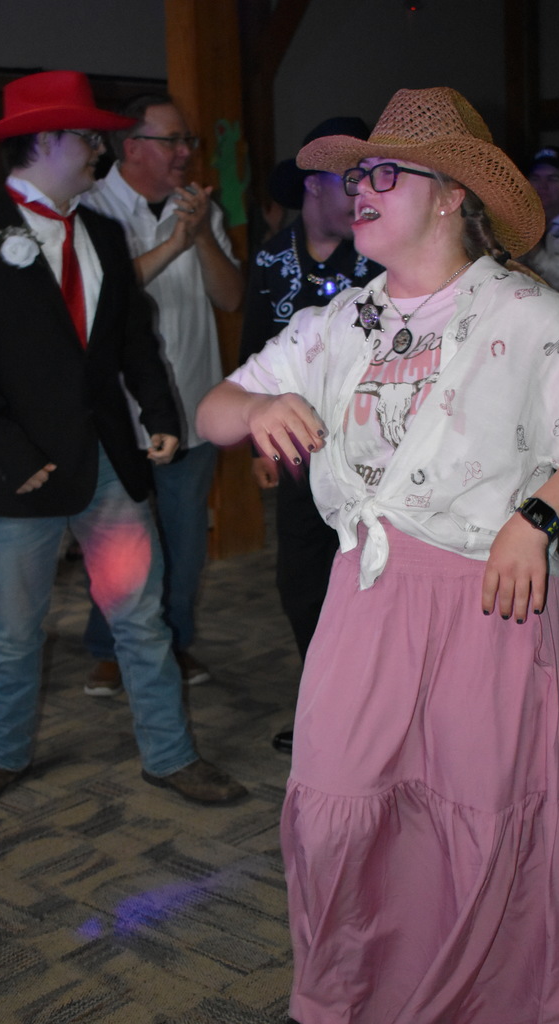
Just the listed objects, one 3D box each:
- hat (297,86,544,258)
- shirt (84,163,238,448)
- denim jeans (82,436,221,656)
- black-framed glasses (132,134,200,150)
[{"bbox_3d":[0.229,-0.541,2.060,0.395,0.175,0.340,15,-9,-31],"label":"hat"},{"bbox_3d":[-0.341,-0.593,3.880,0.500,0.800,0.350,-12,17,-39],"label":"shirt"},{"bbox_3d":[-0.384,0.025,4.100,0.380,0.870,0.300,-8,12,-27],"label":"denim jeans"},{"bbox_3d":[-0.317,-1.028,3.800,0.145,0.046,0.142,11,15,23],"label":"black-framed glasses"}]

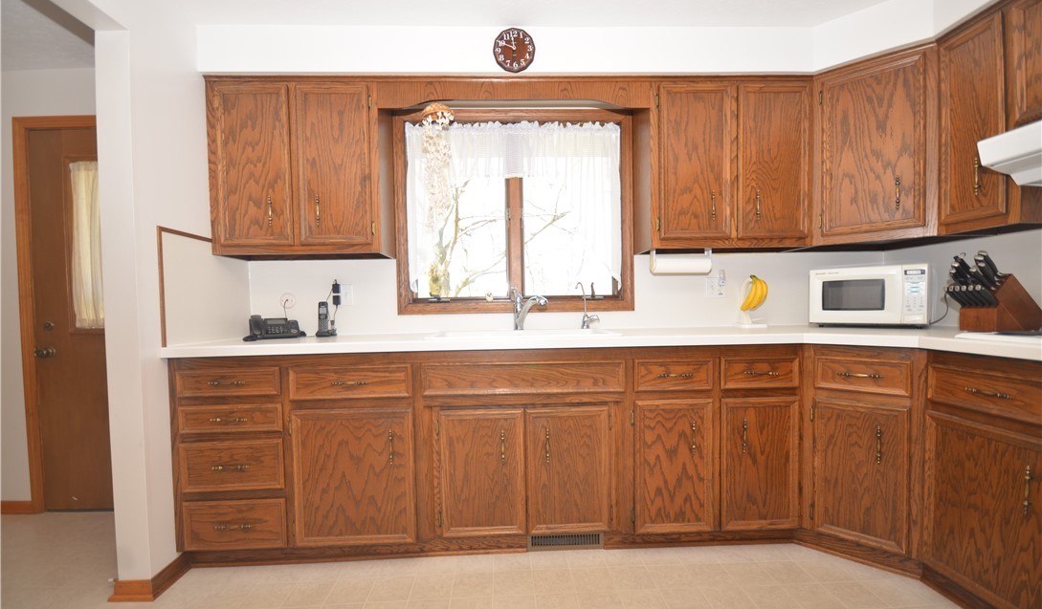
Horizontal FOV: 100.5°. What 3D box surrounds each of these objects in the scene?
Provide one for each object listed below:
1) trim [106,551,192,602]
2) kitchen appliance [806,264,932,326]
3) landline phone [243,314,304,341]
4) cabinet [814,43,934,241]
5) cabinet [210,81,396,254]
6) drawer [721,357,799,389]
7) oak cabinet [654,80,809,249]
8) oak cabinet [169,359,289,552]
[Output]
[{"bbox_3d":[-1.437,1.049,1.686,0.167,0.080,0.203,-1,1,-2],"label":"trim"},{"bbox_3d":[1.712,-0.030,2.140,0.432,0.275,0.330,0,1,41],"label":"kitchen appliance"},{"bbox_3d":[-1.200,0.109,2.120,0.245,0.112,0.185,-1,1,-14],"label":"landline phone"},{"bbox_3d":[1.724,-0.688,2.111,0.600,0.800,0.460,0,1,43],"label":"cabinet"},{"bbox_3d":[-1.053,-0.638,2.143,0.770,0.800,0.315,-1,1,-2],"label":"cabinet"},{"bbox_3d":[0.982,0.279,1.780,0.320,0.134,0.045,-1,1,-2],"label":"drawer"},{"bbox_3d":[0.992,-0.665,2.195,0.771,0.782,0.318,-1,1,-2],"label":"oak cabinet"},{"bbox_3d":[-1.171,0.584,2.002,0.439,0.782,0.595,-1,1,-2],"label":"oak cabinet"}]

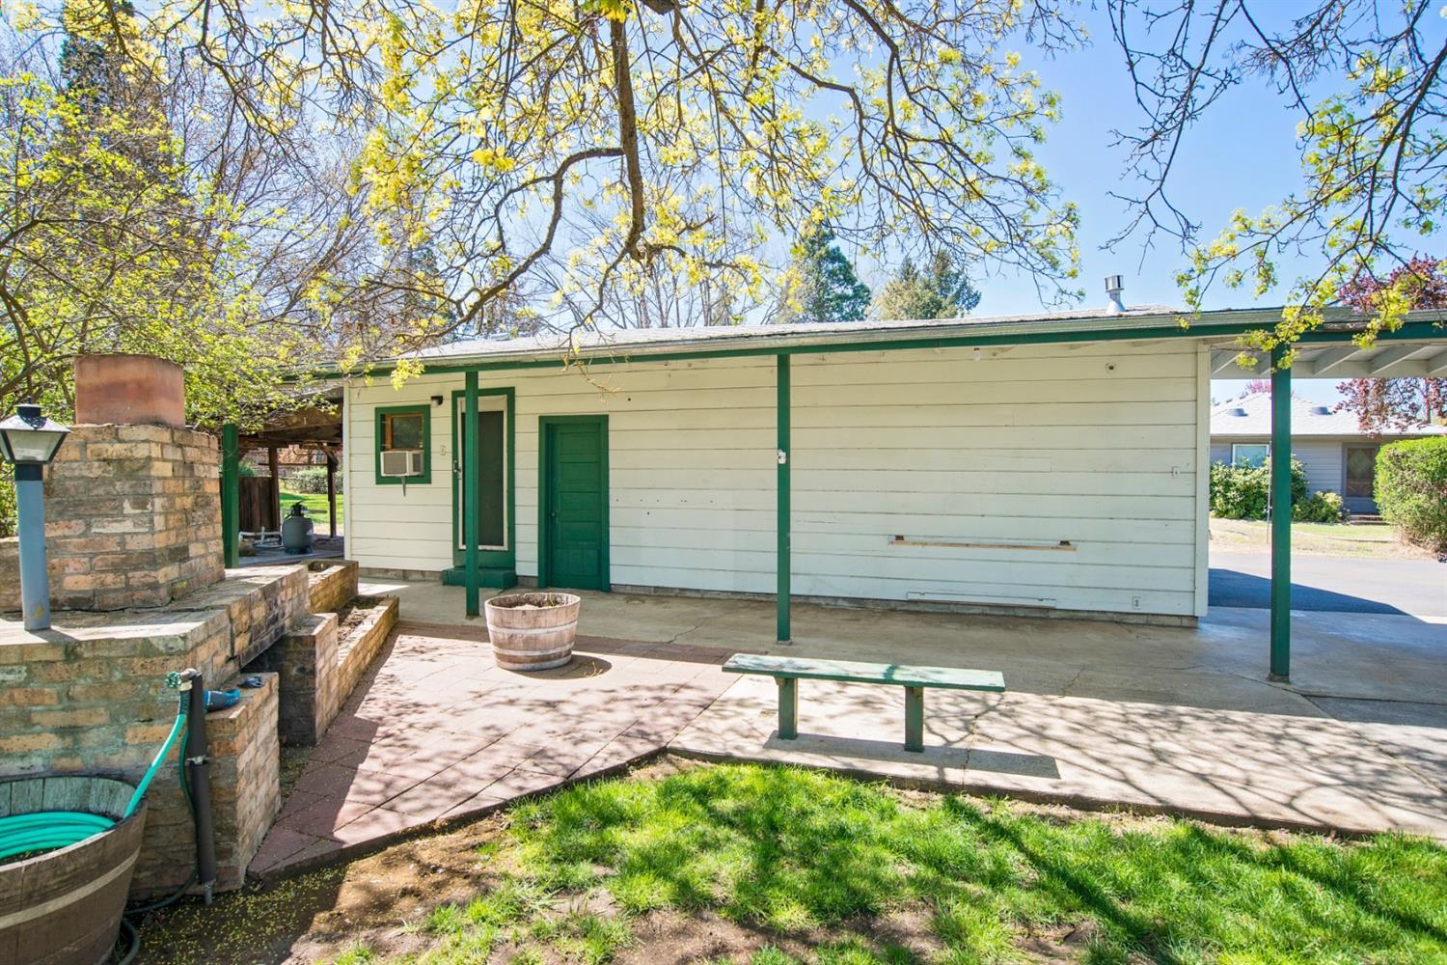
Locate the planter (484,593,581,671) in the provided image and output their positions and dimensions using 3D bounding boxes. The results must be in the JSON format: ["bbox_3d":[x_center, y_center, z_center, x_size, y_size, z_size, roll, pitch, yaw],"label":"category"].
[{"bbox_3d":[-1.461,1.148,5.560,0.705,0.470,0.705,0,1,0],"label":"planter"}]

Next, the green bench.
[{"bbox_3d":[0.762,1.250,4.035,1.495,0.420,0.303,0,1,16],"label":"green bench"}]

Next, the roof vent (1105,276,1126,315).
[{"bbox_3d":[4.175,-1.990,7.700,0.200,0.410,0.200,0,1,16],"label":"roof vent"}]

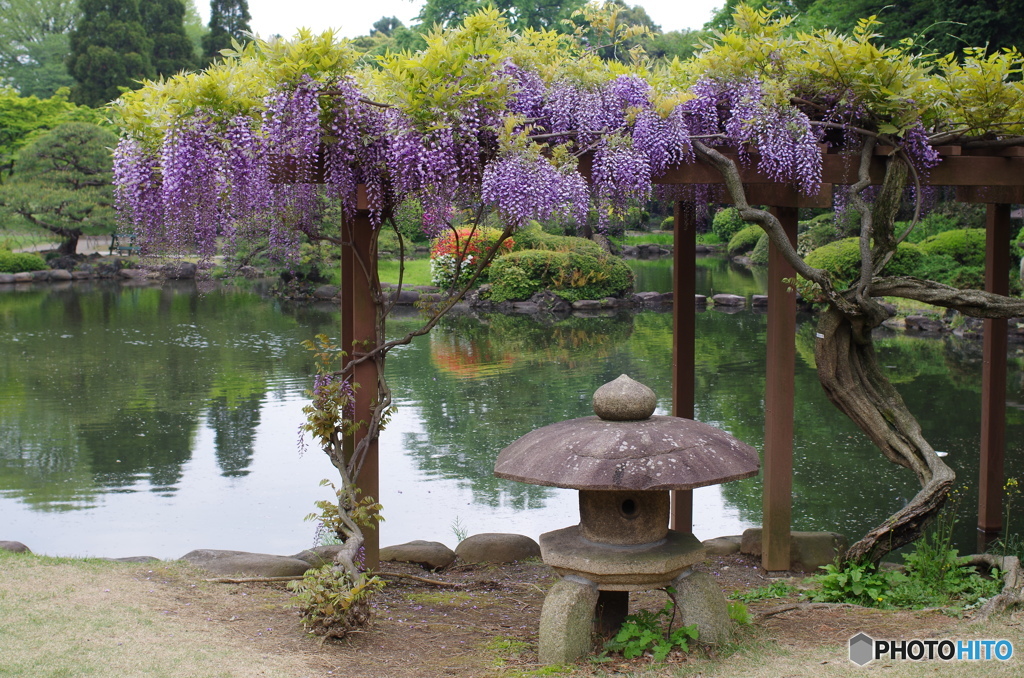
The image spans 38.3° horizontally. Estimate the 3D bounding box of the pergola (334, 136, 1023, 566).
[{"bbox_3d":[1.166,0.048,8.030,4.399,2.155,2.541,0,5,-7],"label":"pergola"}]

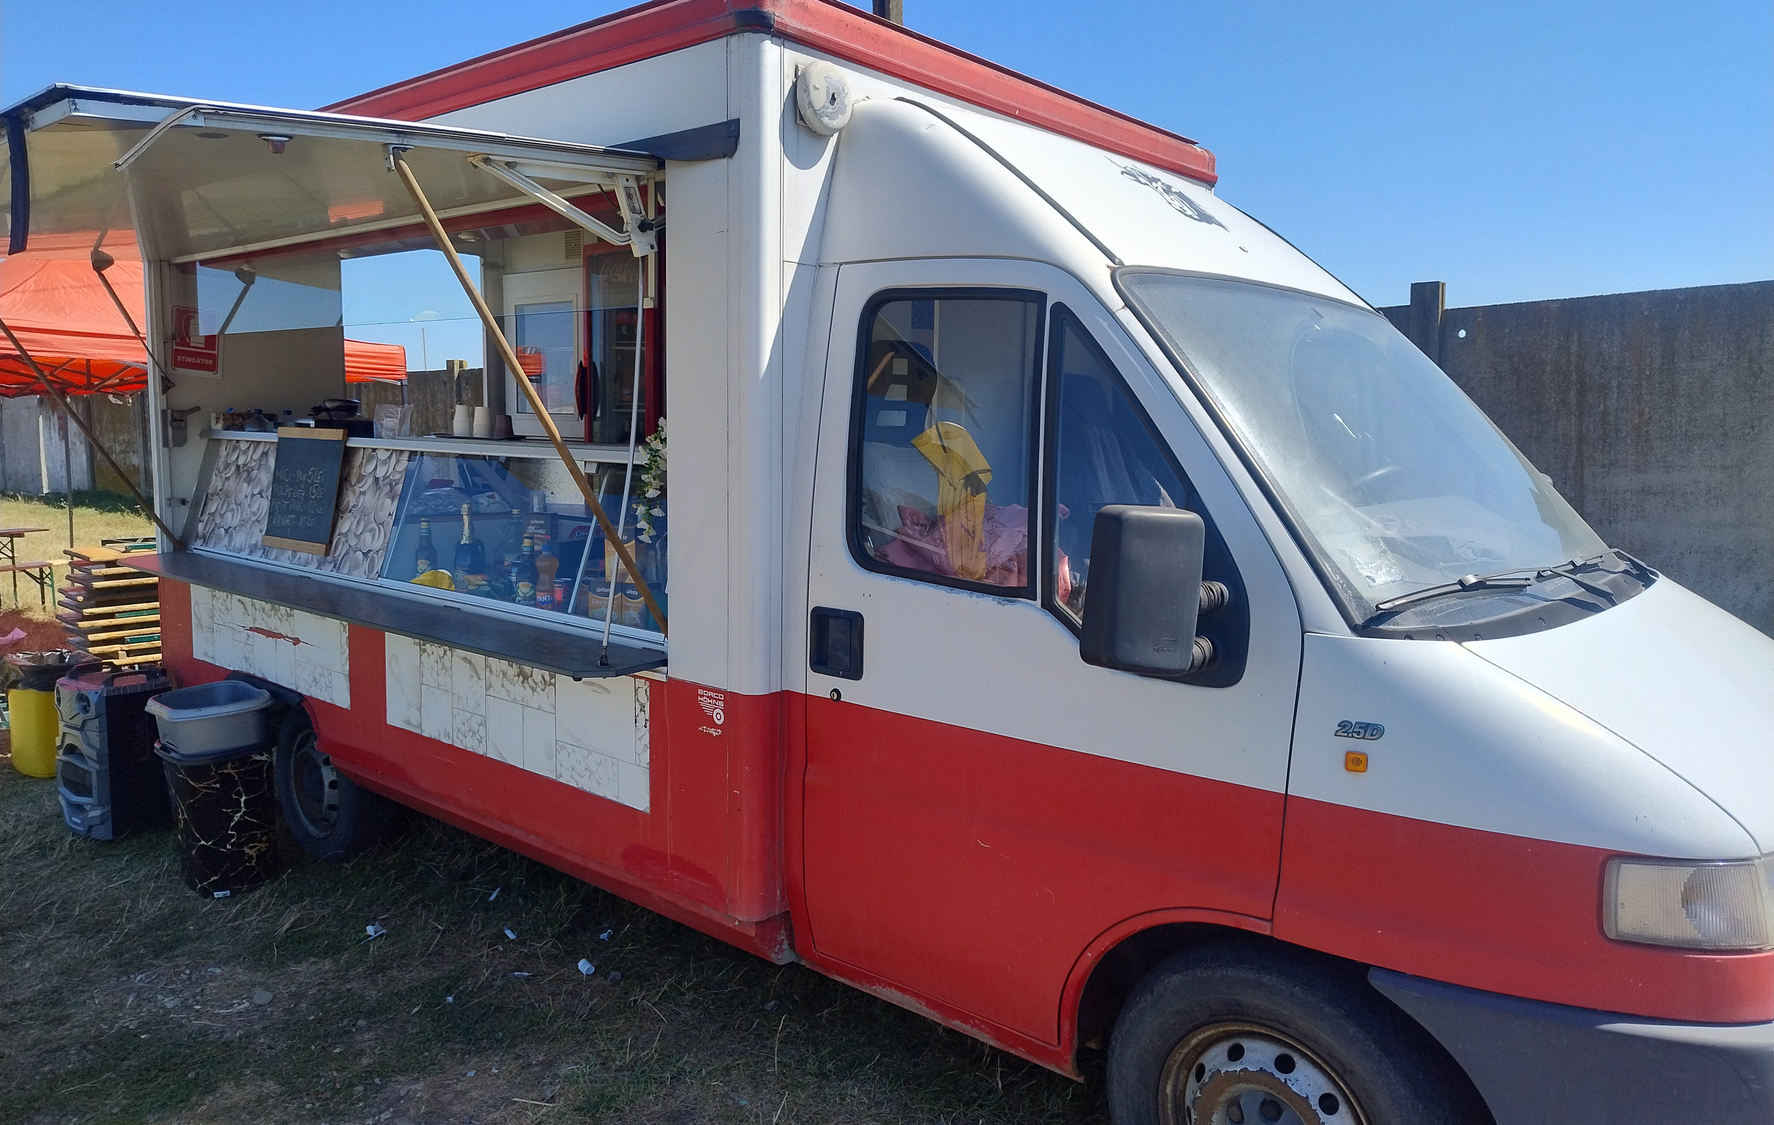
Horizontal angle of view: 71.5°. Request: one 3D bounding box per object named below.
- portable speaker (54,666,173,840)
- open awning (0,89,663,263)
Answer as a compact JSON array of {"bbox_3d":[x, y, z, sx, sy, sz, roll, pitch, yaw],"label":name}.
[{"bbox_3d":[-3.373,0.825,5.408,0.360,0.690,0.320,4,7,43],"label":"portable speaker"},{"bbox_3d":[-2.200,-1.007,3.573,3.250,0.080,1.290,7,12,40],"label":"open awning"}]

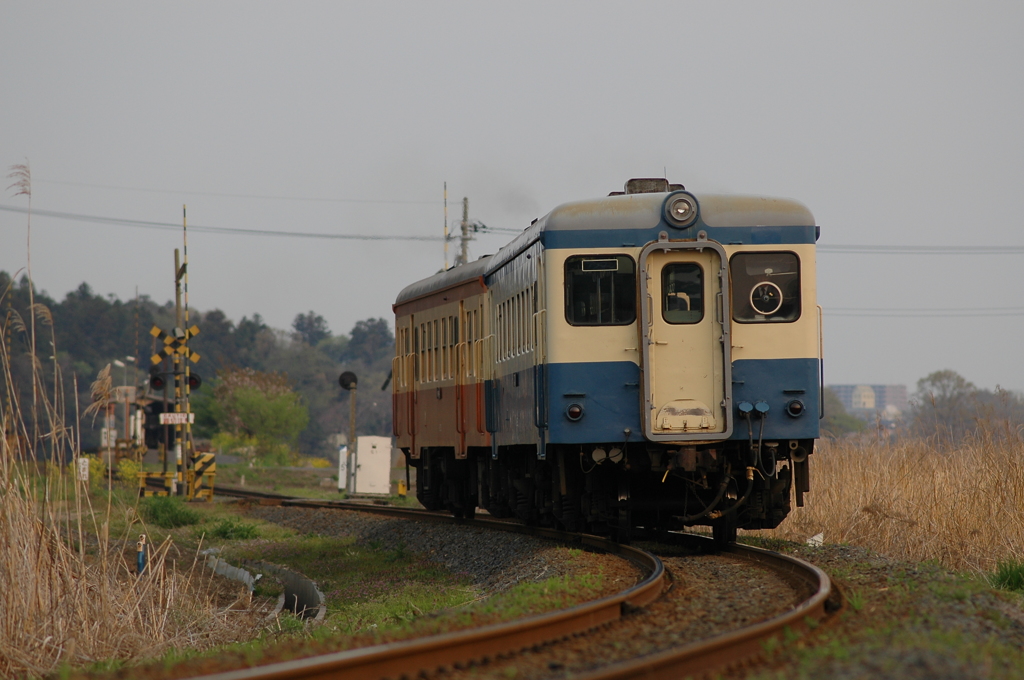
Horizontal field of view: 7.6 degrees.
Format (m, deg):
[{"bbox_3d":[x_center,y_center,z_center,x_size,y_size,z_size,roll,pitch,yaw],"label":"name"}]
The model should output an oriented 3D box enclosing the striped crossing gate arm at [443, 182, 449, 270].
[{"bbox_3d":[-1.259,-0.411,150.000,0.080,5.340,0.080,-1,-1,18],"label":"striped crossing gate arm"}]

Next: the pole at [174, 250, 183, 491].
[{"bbox_3d":[-7.066,0.680,163.000,0.130,5.200,0.130,0,-1,-2],"label":"pole"}]

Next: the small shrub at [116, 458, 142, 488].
[{"bbox_3d":[-9.724,3.419,195.000,0.660,0.780,0.620,0,-1,0],"label":"small shrub"}]

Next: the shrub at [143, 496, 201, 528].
[{"bbox_3d":[-6.037,3.059,136.000,1.020,0.520,0.900,0,-1,0],"label":"shrub"}]

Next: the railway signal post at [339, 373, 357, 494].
[{"bbox_3d":[-3.753,2.099,175.000,0.420,2.800,0.320,0,-1,-14],"label":"railway signal post"}]

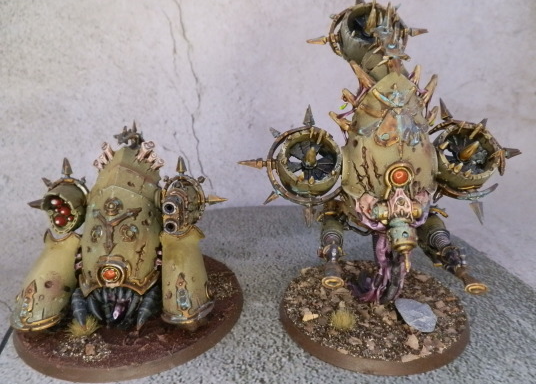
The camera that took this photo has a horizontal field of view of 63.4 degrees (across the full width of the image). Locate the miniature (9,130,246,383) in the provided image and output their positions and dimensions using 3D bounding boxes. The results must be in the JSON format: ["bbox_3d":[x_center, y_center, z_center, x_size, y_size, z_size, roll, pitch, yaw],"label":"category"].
[{"bbox_3d":[-0.048,0.010,0.148,0.078,0.066,0.078,-2,17,-2],"label":"miniature"}]

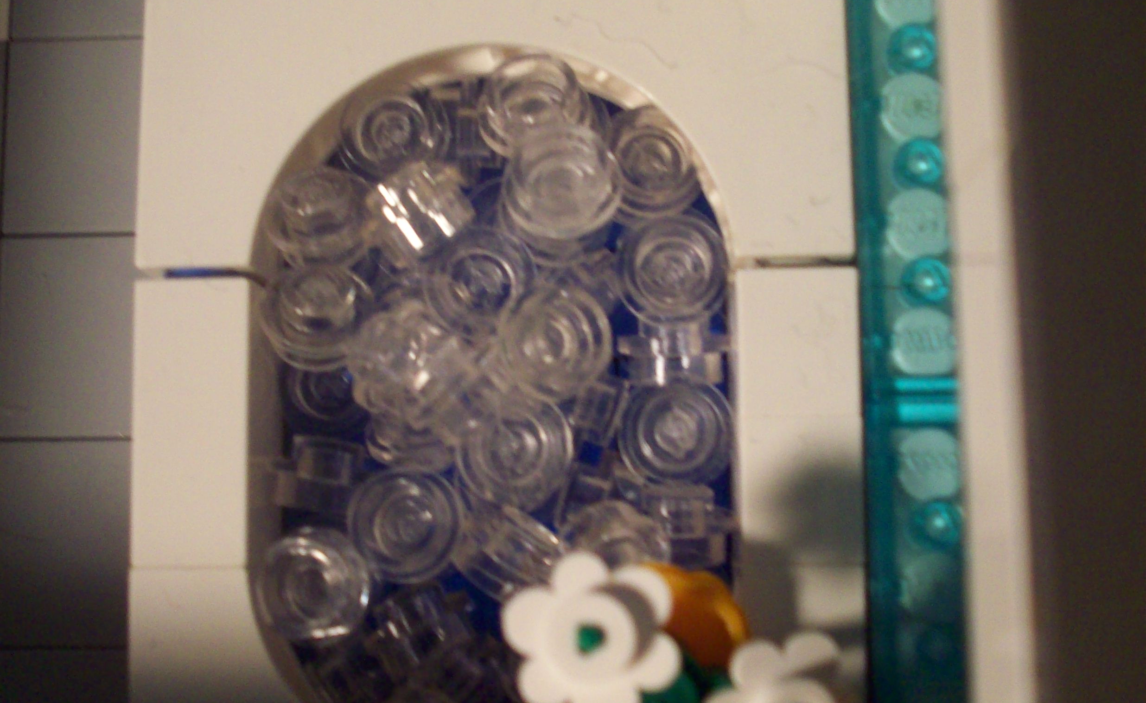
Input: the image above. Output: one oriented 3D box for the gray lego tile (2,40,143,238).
[{"bbox_3d":[-0.037,-0.017,0.132,0.016,0.003,0.016,-1,82,2],"label":"gray lego tile"}]

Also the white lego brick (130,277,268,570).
[{"bbox_3d":[-0.025,0.005,0.112,0.008,0.008,0.019,-1,82,2],"label":"white lego brick"}]

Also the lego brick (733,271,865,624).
[{"bbox_3d":[0.015,0.006,0.111,0.008,0.008,0.022,-1,82,2],"label":"lego brick"}]

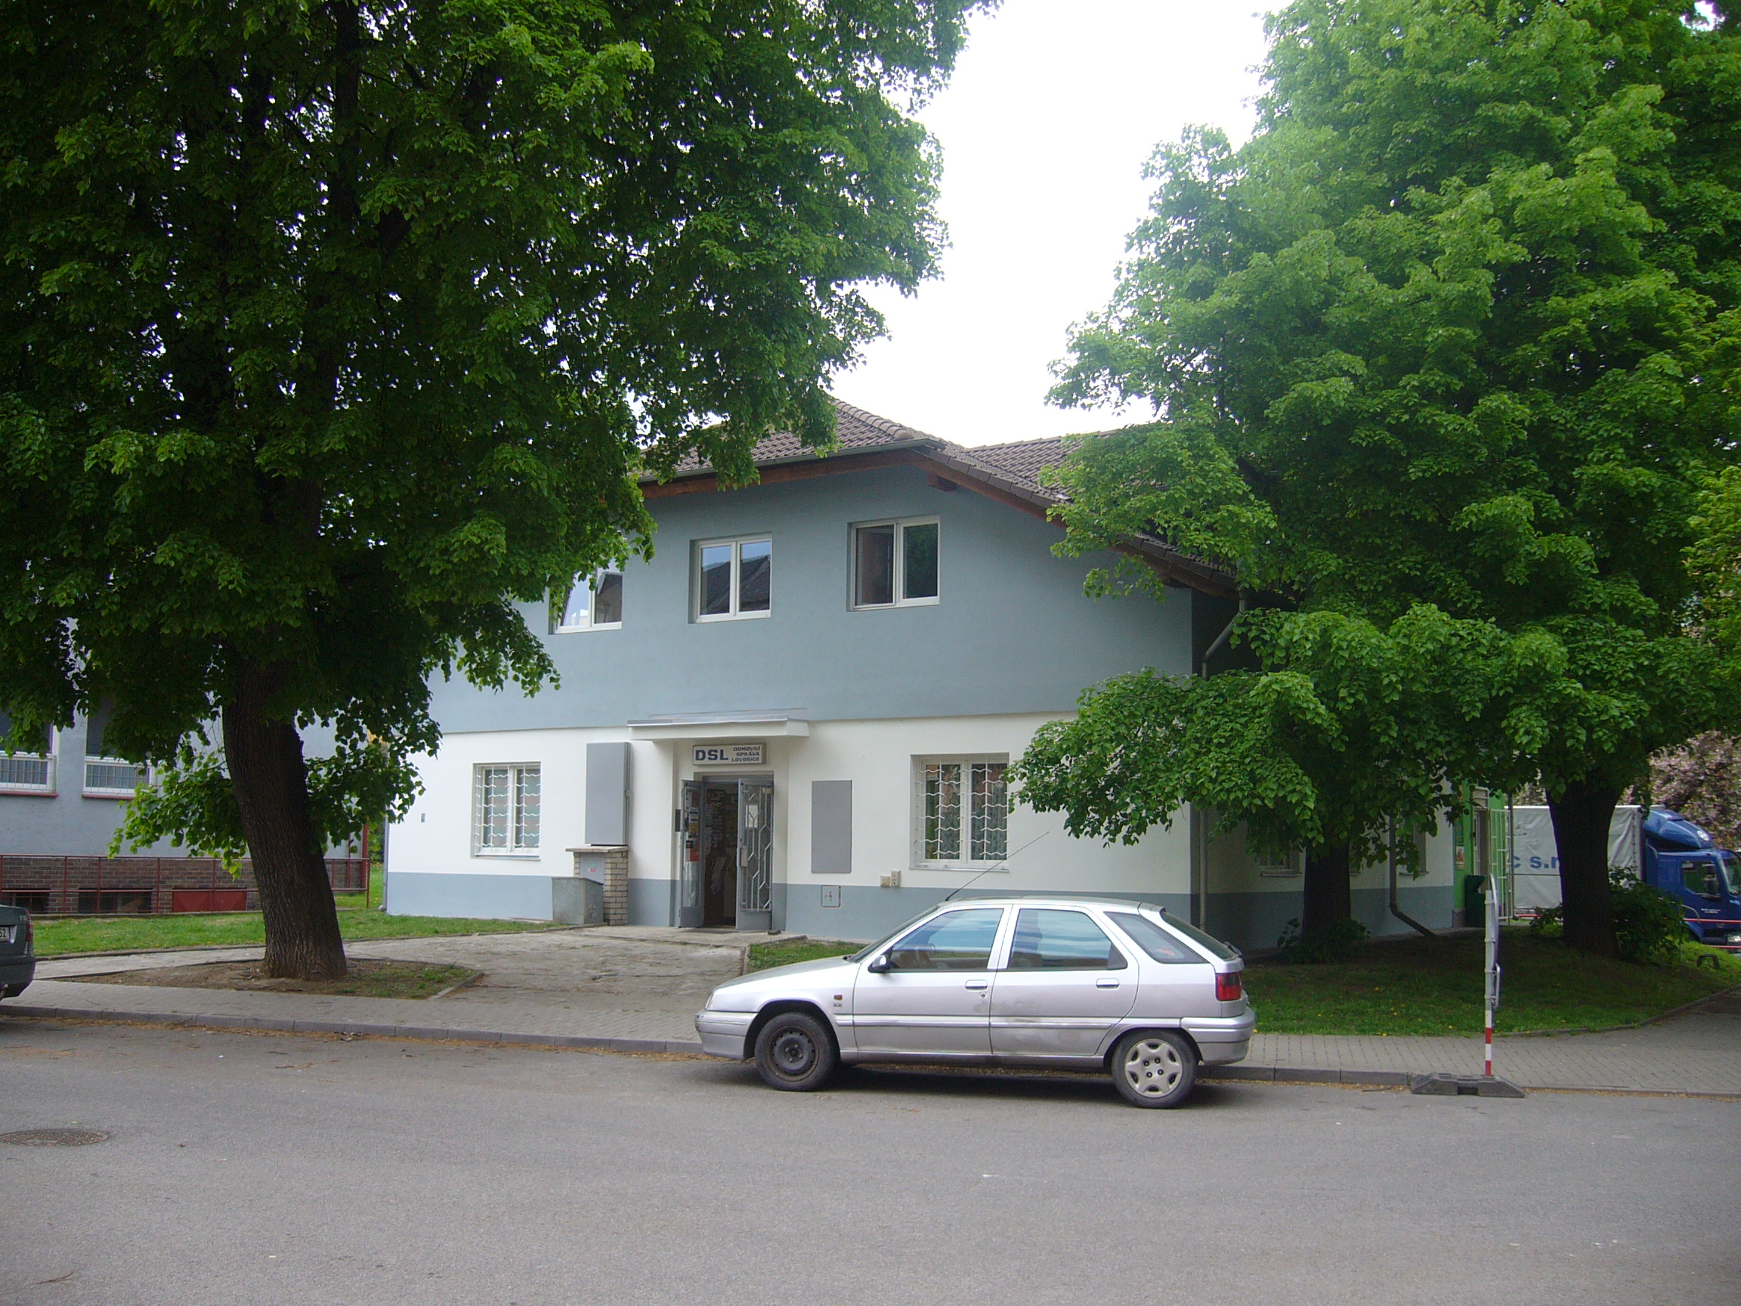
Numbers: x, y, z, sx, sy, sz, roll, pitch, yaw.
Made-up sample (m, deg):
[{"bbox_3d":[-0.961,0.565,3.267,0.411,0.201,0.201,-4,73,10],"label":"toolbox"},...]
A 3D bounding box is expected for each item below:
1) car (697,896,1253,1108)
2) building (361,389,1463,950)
[{"bbox_3d":[0.785,2.500,13.140,4.070,1.400,1.700,-1,-7,14],"label":"car"},{"bbox_3d":[1.127,0.390,29.133,14.400,8.000,12.500,-3,-8,33],"label":"building"}]

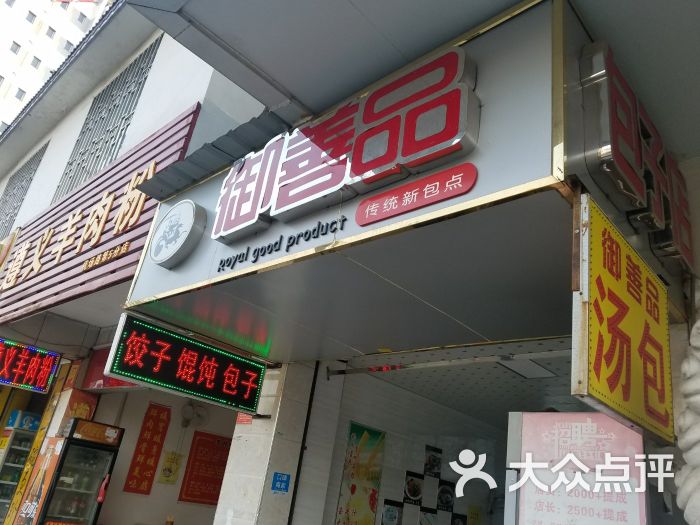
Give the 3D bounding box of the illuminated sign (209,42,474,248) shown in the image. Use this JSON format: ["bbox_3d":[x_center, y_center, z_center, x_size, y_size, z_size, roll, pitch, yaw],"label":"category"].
[{"bbox_3d":[-0.128,-0.553,2.911,1.887,0.638,0.120,-14,-33,42],"label":"illuminated sign"}]

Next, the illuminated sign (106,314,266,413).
[{"bbox_3d":[-1.401,0.957,4.682,0.108,0.505,1.474,-14,-33,42],"label":"illuminated sign"}]

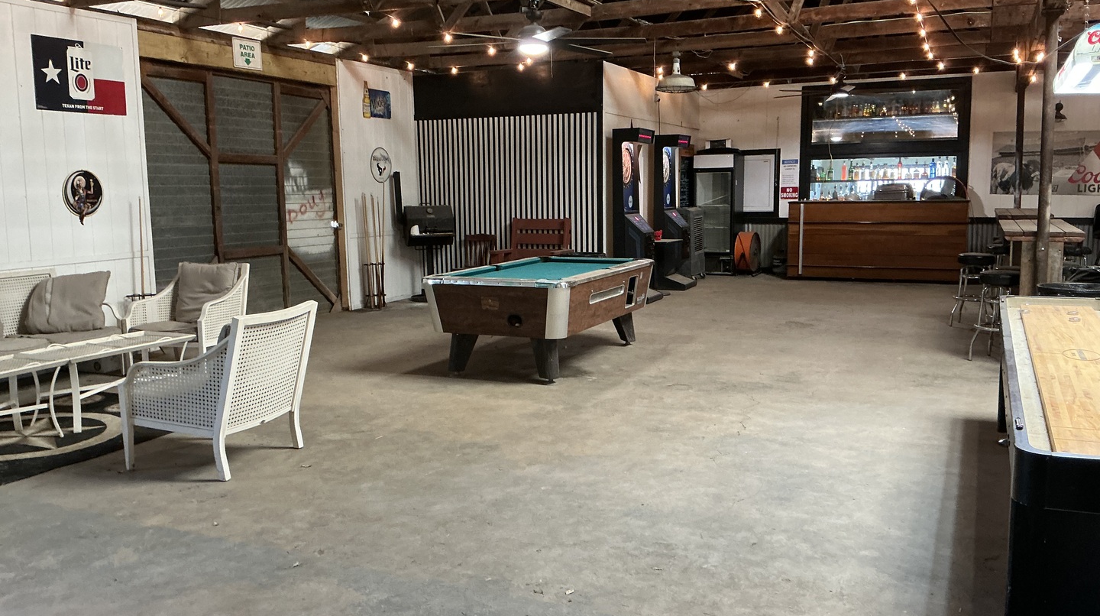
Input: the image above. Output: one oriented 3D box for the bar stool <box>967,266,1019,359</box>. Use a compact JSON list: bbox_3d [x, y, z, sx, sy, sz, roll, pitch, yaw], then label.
[{"bbox_3d":[4.038,0.068,7.976,0.460,0.770,0.460,3,9,26],"label":"bar stool"}]

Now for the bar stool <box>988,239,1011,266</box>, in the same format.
[{"bbox_3d":[5.614,-0.377,11.031,0.460,0.770,0.460,3,9,26],"label":"bar stool"}]

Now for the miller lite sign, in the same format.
[{"bbox_3d":[-4.246,-2.093,8.084,0.020,0.630,0.915,3,9,26],"label":"miller lite sign"}]

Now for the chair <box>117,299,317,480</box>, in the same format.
[{"bbox_3d":[-1.773,0.409,4.811,0.799,0.834,0.685,2,7,19],"label":"chair"}]

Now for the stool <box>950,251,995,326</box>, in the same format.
[{"bbox_3d":[4.701,-0.211,9.838,0.460,0.770,0.460,3,9,26],"label":"stool"}]

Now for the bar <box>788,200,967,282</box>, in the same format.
[{"bbox_3d":[5.151,-1.061,14.090,2.632,1.244,0.750,2,8,24],"label":"bar"}]

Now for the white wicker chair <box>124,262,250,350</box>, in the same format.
[{"bbox_3d":[-3.227,0.091,8.008,0.720,0.919,0.884,1,8,11],"label":"white wicker chair"}]

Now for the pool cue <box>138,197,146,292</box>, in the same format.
[{"bbox_3d":[-3.723,-0.307,8.131,0.030,1.418,0.030,-1,1,24],"label":"pool cue"}]

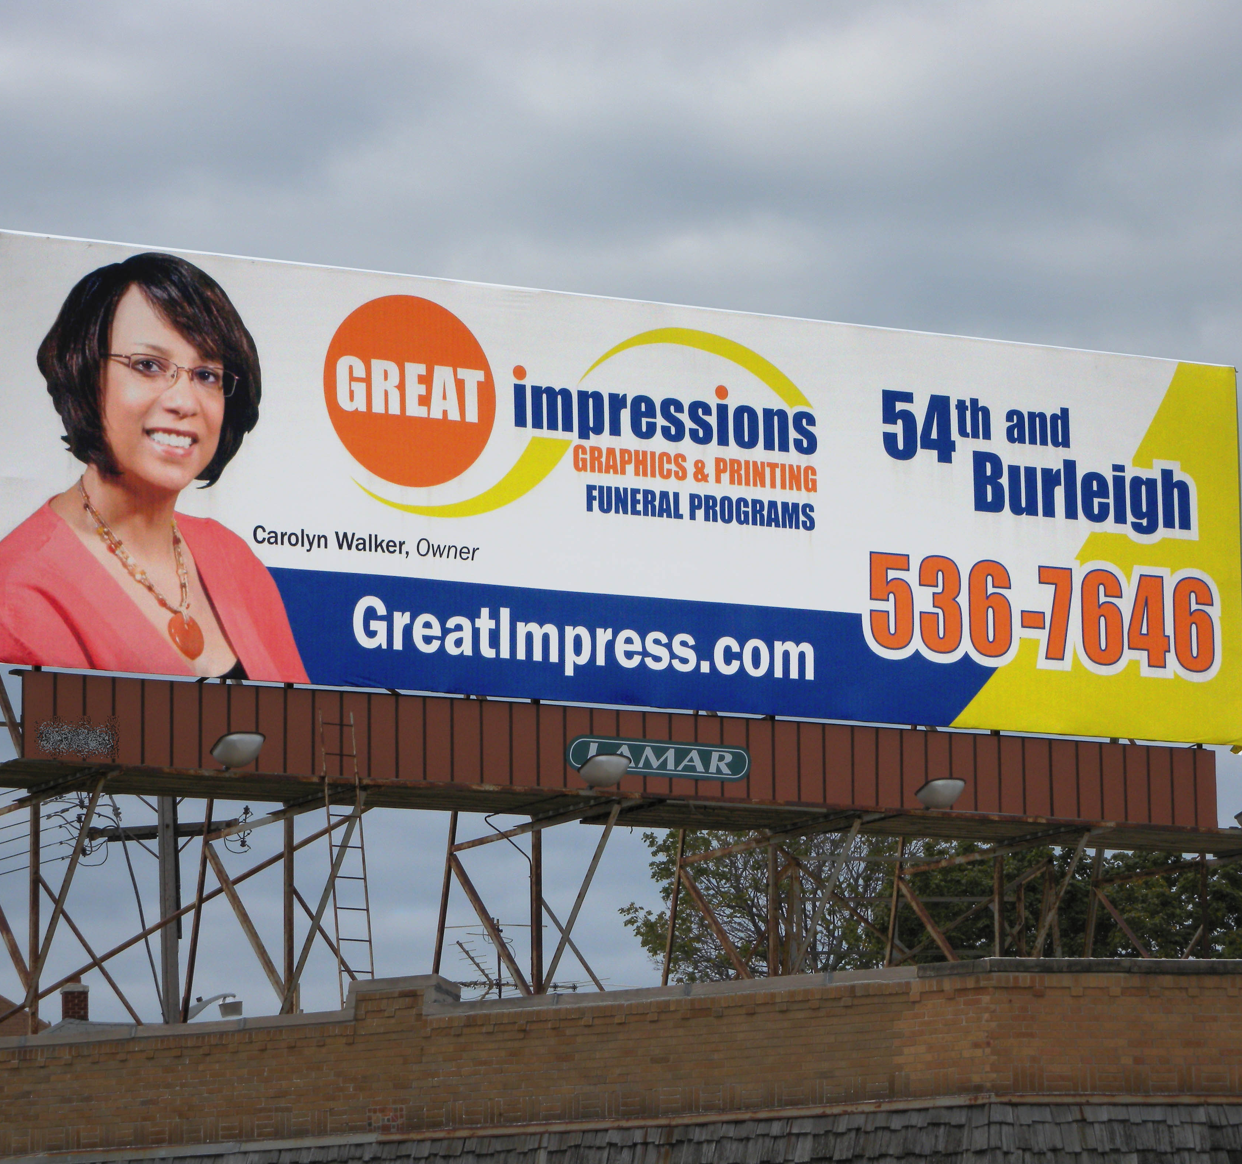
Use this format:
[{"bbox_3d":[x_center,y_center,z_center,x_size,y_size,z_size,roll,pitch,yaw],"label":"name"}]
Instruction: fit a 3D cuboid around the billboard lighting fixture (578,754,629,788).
[{"bbox_3d":[-0.167,1.851,49.293,0.420,0.300,0.430,5,-11,-27],"label":"billboard lighting fixture"}]

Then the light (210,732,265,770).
[{"bbox_3d":[-3.624,1.600,47.491,0.420,0.300,0.430,5,-11,-27],"label":"light"}]

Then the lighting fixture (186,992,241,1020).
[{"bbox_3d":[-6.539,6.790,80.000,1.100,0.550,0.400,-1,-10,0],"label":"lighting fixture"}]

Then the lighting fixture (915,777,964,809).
[{"bbox_3d":[3.249,2.158,51.063,0.420,0.300,0.430,5,-11,-27],"label":"lighting fixture"}]

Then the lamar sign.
[{"bbox_3d":[0.387,1.817,51.660,2.140,0.390,0.050,5,-11,-27],"label":"lamar sign"}]

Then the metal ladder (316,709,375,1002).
[{"bbox_3d":[-2.577,2.854,47.651,0.360,3.400,0.050,5,-20,-27],"label":"metal ladder"}]

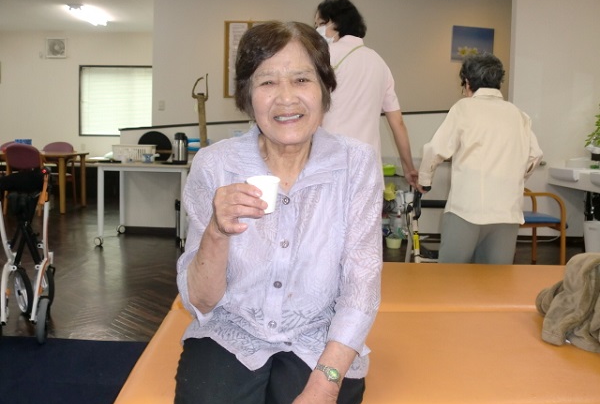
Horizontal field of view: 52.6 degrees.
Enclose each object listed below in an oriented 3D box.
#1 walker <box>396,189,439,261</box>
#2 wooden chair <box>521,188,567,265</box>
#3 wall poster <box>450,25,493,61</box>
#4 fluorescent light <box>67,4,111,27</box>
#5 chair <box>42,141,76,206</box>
[{"bbox_3d":[0.820,0.265,3.250,0.540,0.780,0.600,1,5,-5],"label":"walker"},{"bbox_3d":[1.680,0.142,4.680,0.570,0.790,0.550,2,5,0],"label":"wooden chair"},{"bbox_3d":[1.956,-1.767,6.850,0.475,0.410,0.030,4,5,0],"label":"wall poster"},{"bbox_3d":[-2.806,-2.475,8.050,0.240,0.110,1.240,1,5,-2],"label":"fluorescent light"},{"bbox_3d":[-3.292,-0.352,8.280,0.530,0.820,0.550,1,6,-10],"label":"chair"}]

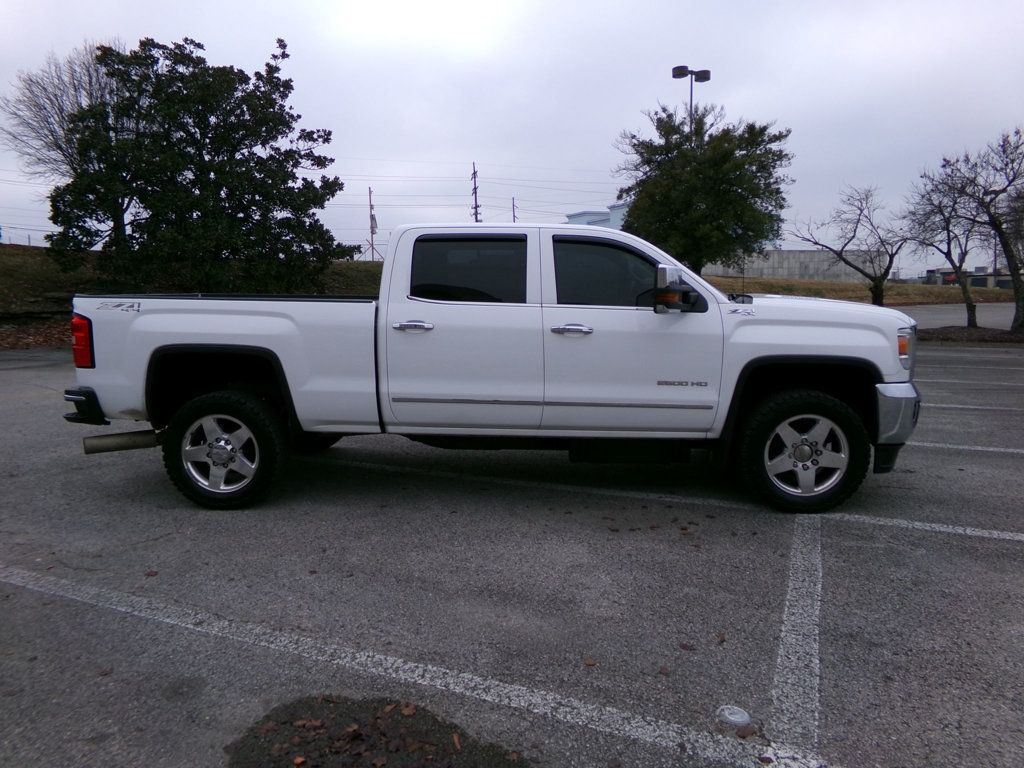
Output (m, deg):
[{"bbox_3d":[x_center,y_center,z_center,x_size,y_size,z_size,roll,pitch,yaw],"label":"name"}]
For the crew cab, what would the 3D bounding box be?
[{"bbox_3d":[-0.096,-0.242,5.652,6.080,1.970,2.120,0,8,2],"label":"crew cab"}]

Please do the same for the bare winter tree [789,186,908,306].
[{"bbox_3d":[10.555,-3.990,22.476,3.860,4.400,3.700,3,8,25],"label":"bare winter tree"}]

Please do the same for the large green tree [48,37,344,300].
[{"bbox_3d":[-9.303,-6.284,21.859,9.480,8.360,8.800,-3,8,-22],"label":"large green tree"}]

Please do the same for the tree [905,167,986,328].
[{"bbox_3d":[12.732,-3.991,20.863,2.760,4.710,2.800,4,9,31],"label":"tree"}]

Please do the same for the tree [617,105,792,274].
[{"bbox_3d":[6.514,-5.759,24.459,6.060,7.420,5.900,2,8,15],"label":"tree"}]

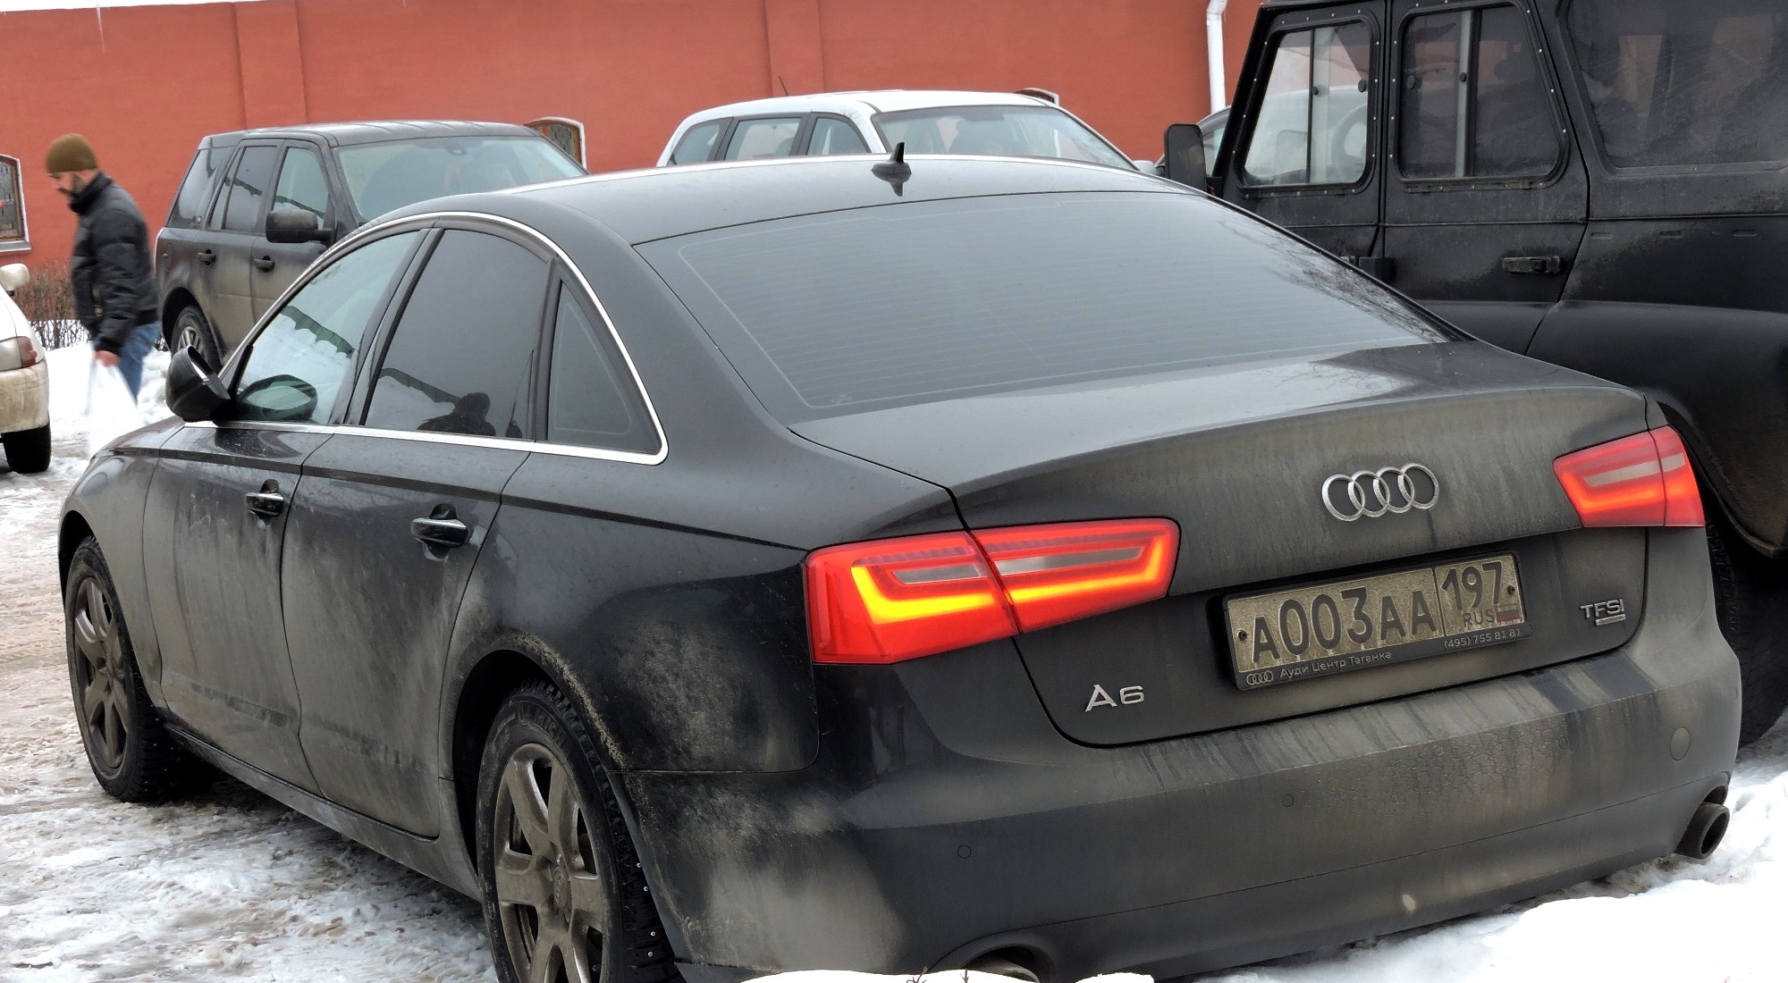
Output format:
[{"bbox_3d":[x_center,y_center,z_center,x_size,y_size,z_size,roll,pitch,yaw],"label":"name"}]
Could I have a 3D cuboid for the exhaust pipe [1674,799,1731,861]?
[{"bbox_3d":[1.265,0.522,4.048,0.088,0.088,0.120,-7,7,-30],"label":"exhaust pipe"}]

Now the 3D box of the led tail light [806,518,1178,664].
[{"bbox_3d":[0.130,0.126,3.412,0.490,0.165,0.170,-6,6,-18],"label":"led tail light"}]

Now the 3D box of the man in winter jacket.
[{"bbox_3d":[-3.287,-0.663,11.000,0.520,1.740,0.520,-5,6,-10],"label":"man in winter jacket"}]

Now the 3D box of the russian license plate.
[{"bbox_3d":[0.683,0.173,3.626,0.530,0.130,0.020,-7,0,-30],"label":"russian license plate"}]

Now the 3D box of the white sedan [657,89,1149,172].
[{"bbox_3d":[0.166,-1.631,16.262,1.850,1.700,4.600,-8,7,-31],"label":"white sedan"}]

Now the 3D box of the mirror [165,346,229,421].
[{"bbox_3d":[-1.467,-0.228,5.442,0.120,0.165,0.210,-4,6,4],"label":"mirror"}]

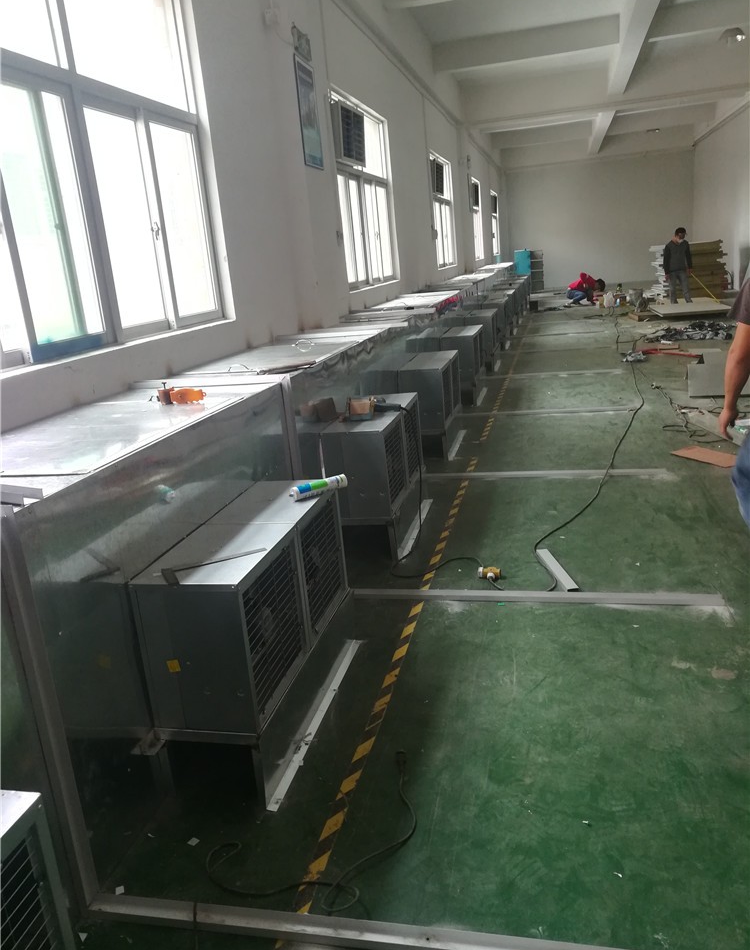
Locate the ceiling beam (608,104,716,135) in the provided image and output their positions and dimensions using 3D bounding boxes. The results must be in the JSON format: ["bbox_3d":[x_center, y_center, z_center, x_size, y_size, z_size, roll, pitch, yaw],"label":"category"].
[{"bbox_3d":[8.463,-10.479,22.135,2.923,0.402,0.233,-1,17,14],"label":"ceiling beam"}]

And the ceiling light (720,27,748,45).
[{"bbox_3d":[5.207,-6.402,10.949,0.360,0.230,0.360,-1,17,14],"label":"ceiling light"}]

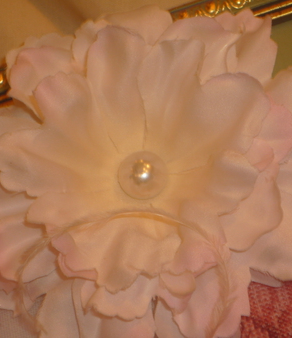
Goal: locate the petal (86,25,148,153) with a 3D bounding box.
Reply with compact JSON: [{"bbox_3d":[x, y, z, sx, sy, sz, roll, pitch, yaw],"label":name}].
[{"bbox_3d":[-0.010,-0.028,0.550,0.019,0.014,0.043,-7,87,-2],"label":"petal"}]

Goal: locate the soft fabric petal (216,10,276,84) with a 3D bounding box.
[{"bbox_3d":[0.035,-0.043,0.564,0.021,0.014,0.026,22,74,7],"label":"soft fabric petal"}]

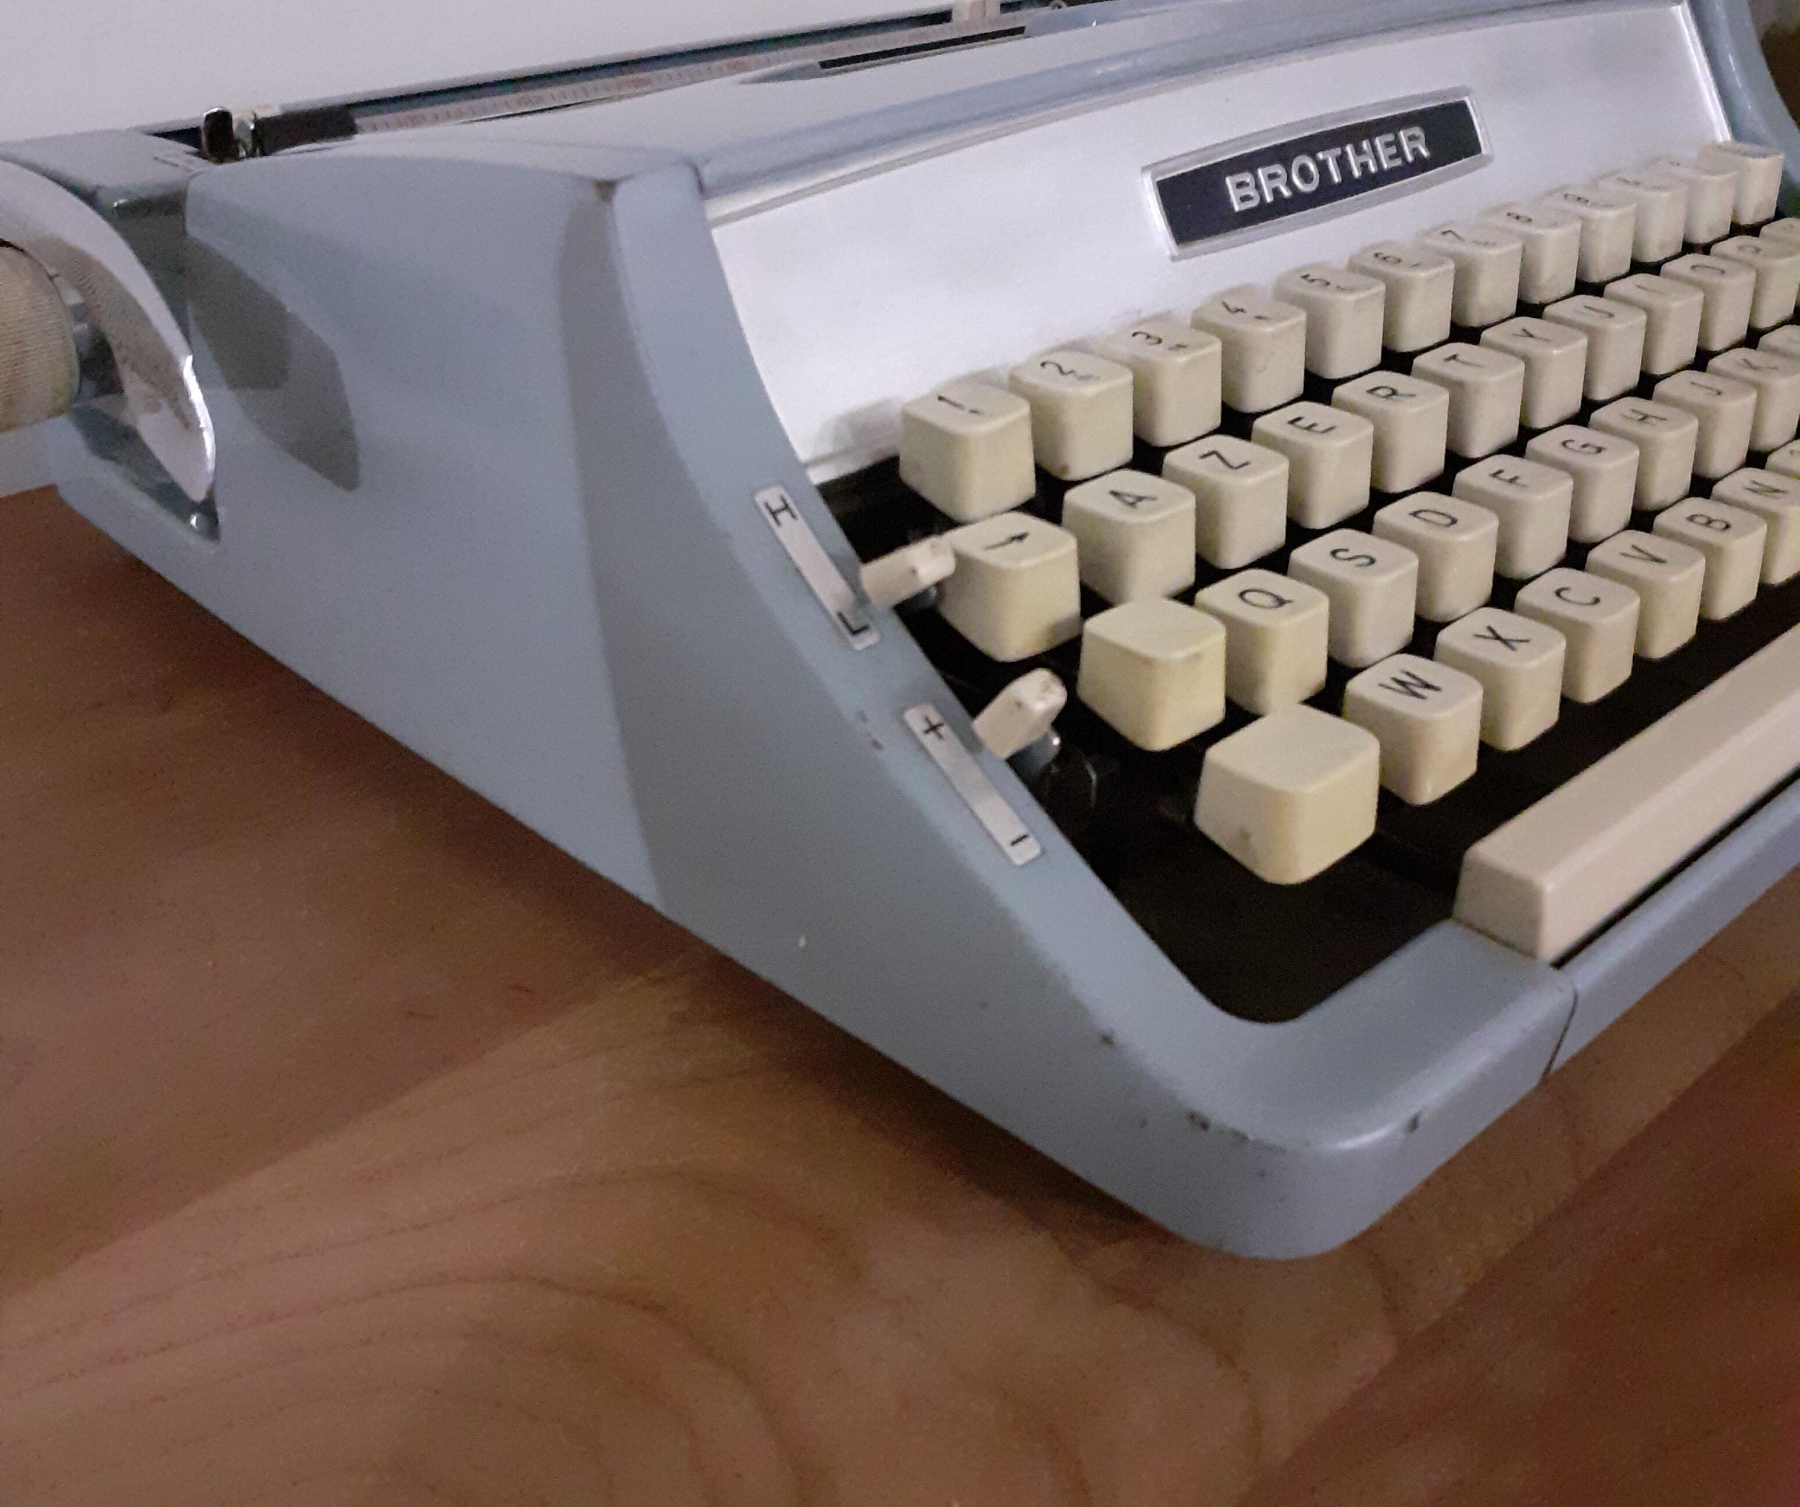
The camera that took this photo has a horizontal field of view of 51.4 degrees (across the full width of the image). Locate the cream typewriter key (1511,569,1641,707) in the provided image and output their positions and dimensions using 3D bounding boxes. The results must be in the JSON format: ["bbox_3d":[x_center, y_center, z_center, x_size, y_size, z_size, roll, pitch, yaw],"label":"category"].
[{"bbox_3d":[0.090,-0.016,0.252,0.013,0.012,0.014,-25,37,-37],"label":"cream typewriter key"}]

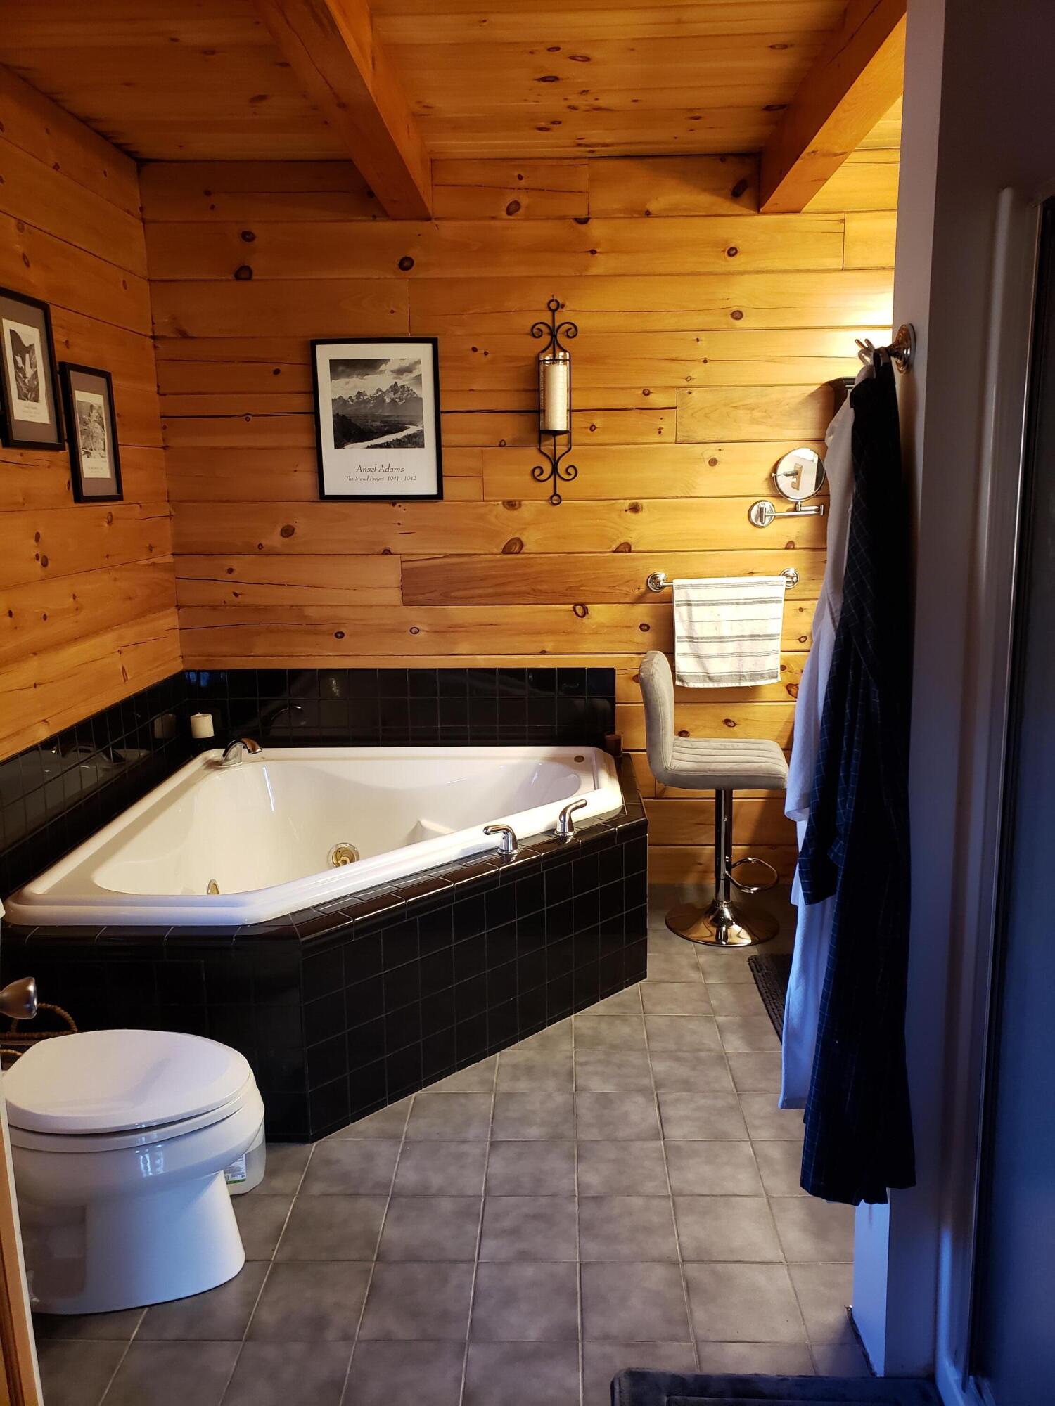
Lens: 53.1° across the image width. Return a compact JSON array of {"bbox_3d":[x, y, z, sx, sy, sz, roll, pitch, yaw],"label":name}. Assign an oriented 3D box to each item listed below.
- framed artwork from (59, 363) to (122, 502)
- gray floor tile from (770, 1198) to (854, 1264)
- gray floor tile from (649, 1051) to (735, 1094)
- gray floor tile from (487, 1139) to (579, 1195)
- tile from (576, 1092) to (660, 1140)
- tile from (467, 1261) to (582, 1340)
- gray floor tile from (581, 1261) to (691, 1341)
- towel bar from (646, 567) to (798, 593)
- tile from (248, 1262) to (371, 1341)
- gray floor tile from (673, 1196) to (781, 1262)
[{"bbox_3d":[-1.314,-0.811,3.201,0.020,0.392,0.312,-1,11,2],"label":"framed artwork"},{"bbox_3d":[0.602,1.067,2.137,0.197,0.010,0.197,-1,11,2],"label":"gray floor tile"},{"bbox_3d":[0.428,0.968,2.761,0.200,0.010,0.199,-1,11,2],"label":"gray floor tile"},{"bbox_3d":[0.010,1.053,2.385,0.200,0.010,0.199,-1,11,2],"label":"gray floor tile"},{"bbox_3d":[0.219,1.010,2.573,0.200,0.010,0.199,-1,11,2],"label":"tile"},{"bbox_3d":[-0.004,1.115,1.964,0.197,0.010,0.197,-1,11,2],"label":"tile"},{"bbox_3d":[0.198,1.115,1.962,0.198,0.010,0.197,-1,11,2],"label":"gray floor tile"},{"bbox_3d":[0.691,-0.435,3.750,0.533,0.070,0.080,-1,11,2],"label":"towel bar"},{"bbox_3d":[-0.403,1.124,1.984,0.198,0.010,0.197,-1,11,2],"label":"tile"},{"bbox_3d":[0.405,1.073,2.149,0.198,0.010,0.197,-1,11,2],"label":"gray floor tile"}]

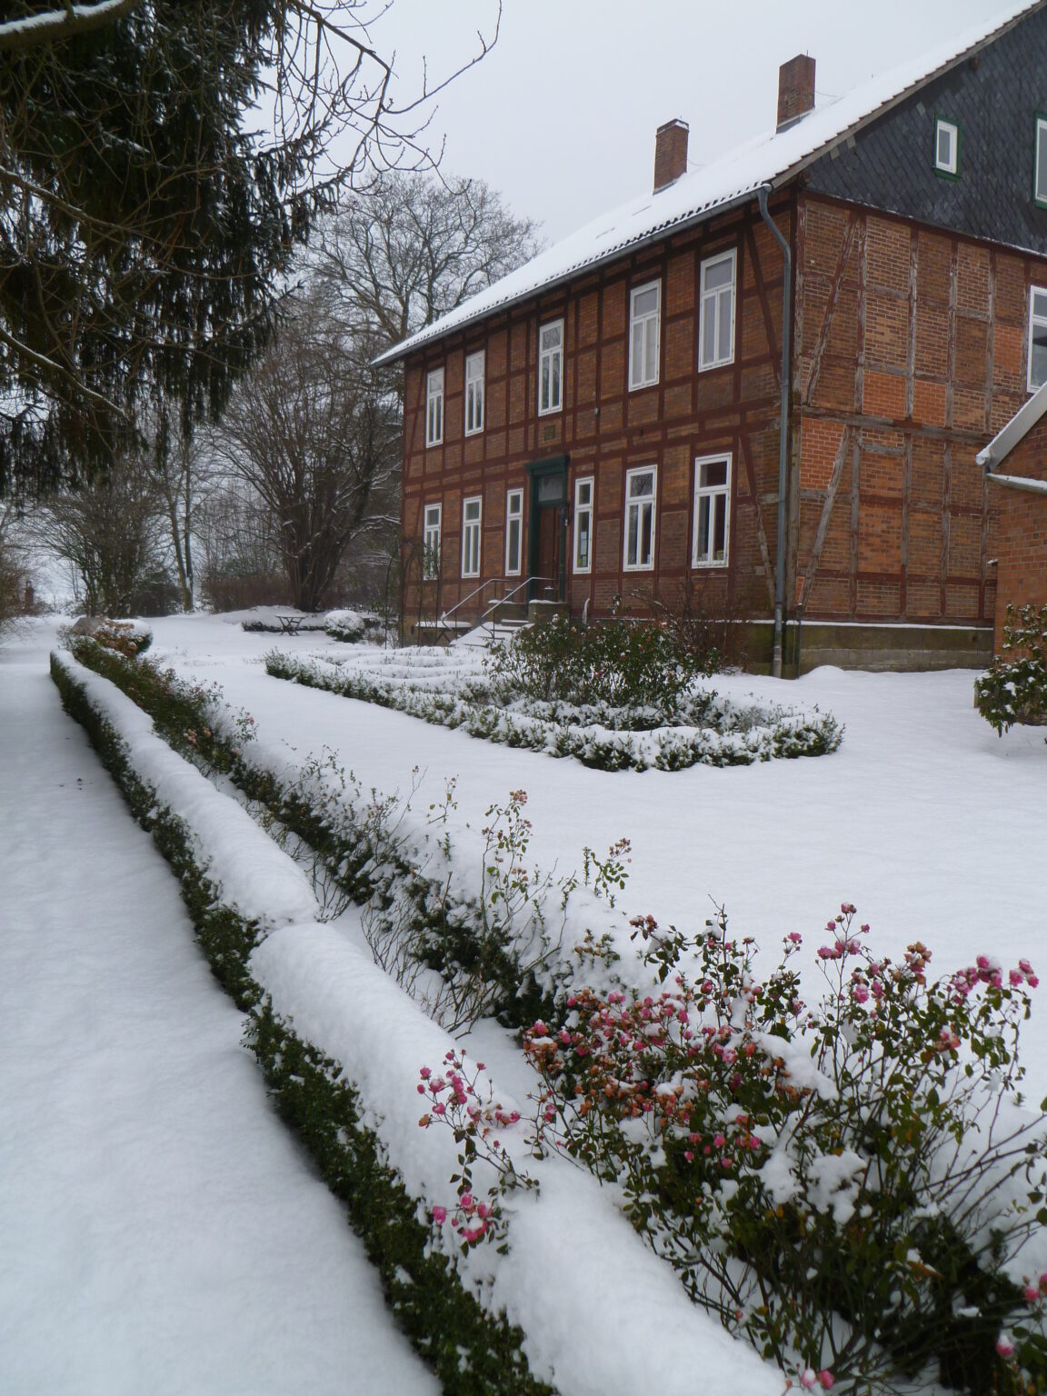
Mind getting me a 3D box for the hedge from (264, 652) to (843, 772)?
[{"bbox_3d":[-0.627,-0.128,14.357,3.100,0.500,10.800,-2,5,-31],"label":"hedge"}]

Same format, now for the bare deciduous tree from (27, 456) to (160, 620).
[{"bbox_3d":[-17.015,-6.476,45.000,5.300,6.400,5.200,-1,4,-21],"label":"bare deciduous tree"}]

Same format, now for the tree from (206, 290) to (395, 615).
[{"bbox_3d":[-7.707,-8.673,40.000,7.000,11.200,6.800,0,4,-11],"label":"tree"}]

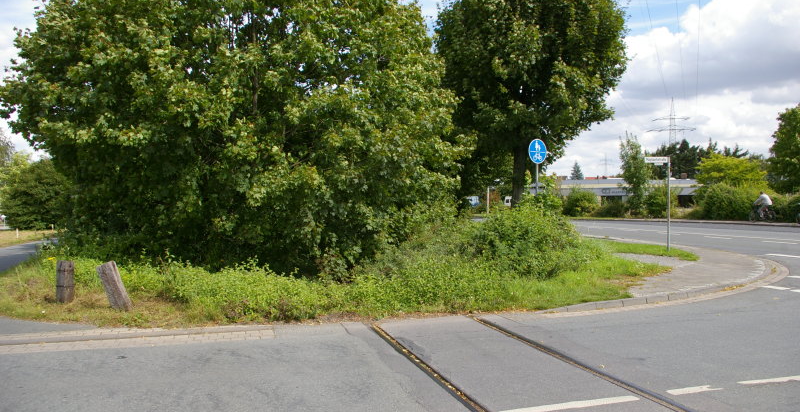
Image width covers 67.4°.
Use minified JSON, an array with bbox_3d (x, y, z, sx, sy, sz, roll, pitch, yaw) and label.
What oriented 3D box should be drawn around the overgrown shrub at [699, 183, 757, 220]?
[{"bbox_3d":[20.650,-0.284,37.800,3.250,2.400,2.800,0,1,29],"label":"overgrown shrub"}]

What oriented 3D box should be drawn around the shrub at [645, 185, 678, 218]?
[{"bbox_3d":[17.448,-0.300,40.000,2.150,2.250,2.000,0,1,24],"label":"shrub"}]

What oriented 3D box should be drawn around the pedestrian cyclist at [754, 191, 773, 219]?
[{"bbox_3d":[21.134,-0.058,35.000,0.550,1.620,0.900,0,1,-35],"label":"pedestrian cyclist"}]

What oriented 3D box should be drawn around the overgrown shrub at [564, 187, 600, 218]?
[{"bbox_3d":[13.248,-0.257,44.000,2.600,2.050,2.400,0,1,17],"label":"overgrown shrub"}]

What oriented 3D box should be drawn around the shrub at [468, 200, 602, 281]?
[{"bbox_3d":[2.763,0.740,12.500,2.750,1.500,2.400,0,1,12],"label":"shrub"}]

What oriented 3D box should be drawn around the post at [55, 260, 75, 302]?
[{"bbox_3d":[-4.950,1.118,8.850,0.230,0.610,0.210,0,1,-29],"label":"post"}]

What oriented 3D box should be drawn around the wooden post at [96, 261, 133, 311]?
[{"bbox_3d":[-3.905,1.087,8.200,0.210,0.660,0.210,-21,2,-11],"label":"wooden post"}]

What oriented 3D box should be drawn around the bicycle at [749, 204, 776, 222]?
[{"bbox_3d":[21.163,0.438,35.000,0.580,1.050,1.720,0,1,-35],"label":"bicycle"}]

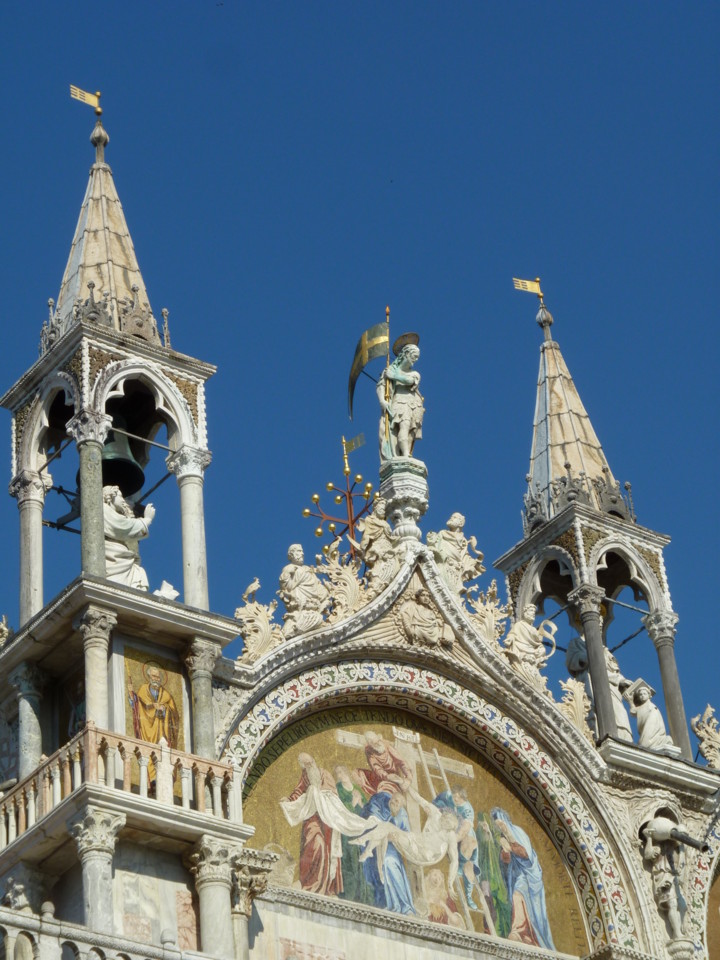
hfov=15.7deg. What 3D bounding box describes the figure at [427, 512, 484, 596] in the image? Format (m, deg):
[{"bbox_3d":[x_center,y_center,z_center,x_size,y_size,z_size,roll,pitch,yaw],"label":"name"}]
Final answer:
[{"bbox_3d":[1.327,1.026,36.174,0.780,1.420,0.550,19,-41,-31],"label":"figure"}]

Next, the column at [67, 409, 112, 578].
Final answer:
[{"bbox_3d":[-3.348,0.339,32.644,0.430,2.500,0.430,19,-41,-31],"label":"column"}]

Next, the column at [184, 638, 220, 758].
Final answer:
[{"bbox_3d":[-1.983,3.228,33.463,0.395,2.567,0.395,19,-41,-32],"label":"column"}]

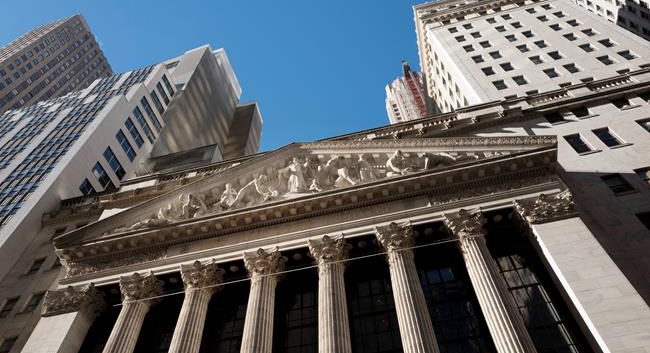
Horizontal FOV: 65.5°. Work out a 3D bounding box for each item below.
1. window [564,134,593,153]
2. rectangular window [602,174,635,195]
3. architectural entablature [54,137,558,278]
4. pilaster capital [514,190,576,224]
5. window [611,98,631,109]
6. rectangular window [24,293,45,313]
[{"bbox_3d":[17.572,-2.176,34.945,1.155,2.470,0.338,-12,-58,6],"label":"window"},{"bbox_3d":[17.702,0.546,30.588,1.148,1.881,0.338,-12,-58,6],"label":"rectangular window"},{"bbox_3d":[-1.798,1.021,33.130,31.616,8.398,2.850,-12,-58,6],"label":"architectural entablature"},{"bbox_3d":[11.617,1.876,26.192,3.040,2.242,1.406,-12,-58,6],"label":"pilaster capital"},{"bbox_3d":[22.290,-5.355,37.847,1.178,1.482,0.338,-12,-58,6],"label":"window"},{"bbox_3d":[-19.933,8.680,34.643,1.197,1.805,0.338,-12,-58,6],"label":"rectangular window"}]

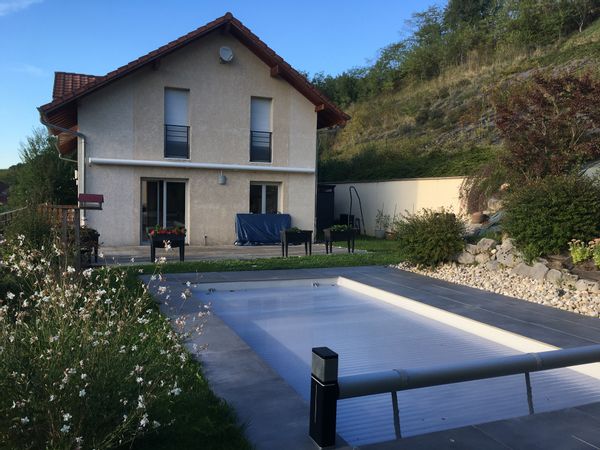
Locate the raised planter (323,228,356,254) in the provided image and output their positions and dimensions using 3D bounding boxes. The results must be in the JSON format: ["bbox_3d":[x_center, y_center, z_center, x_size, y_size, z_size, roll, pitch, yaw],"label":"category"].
[{"bbox_3d":[1.147,0.483,14.742,0.800,0.680,0.380,0,3,-24],"label":"raised planter"}]

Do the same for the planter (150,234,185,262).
[{"bbox_3d":[-3.209,0.532,12.140,0.800,0.680,0.380,0,3,-20],"label":"planter"}]

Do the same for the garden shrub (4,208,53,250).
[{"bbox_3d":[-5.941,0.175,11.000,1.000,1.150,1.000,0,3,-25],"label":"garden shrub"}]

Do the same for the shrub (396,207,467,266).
[{"bbox_3d":[3.310,0.331,12.800,1.720,1.450,1.550,2,3,12],"label":"shrub"}]

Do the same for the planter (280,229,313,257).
[{"bbox_3d":[-0.097,0.510,13.741,0.800,0.680,0.380,0,3,-22],"label":"planter"}]

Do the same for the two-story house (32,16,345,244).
[{"bbox_3d":[-4.671,-3.238,20.485,9.650,7.360,10.200,0,3,-22],"label":"two-story house"}]

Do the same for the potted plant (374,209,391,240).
[{"bbox_3d":[3.249,-0.059,19.800,0.600,1.200,0.550,1,3,0],"label":"potted plant"}]

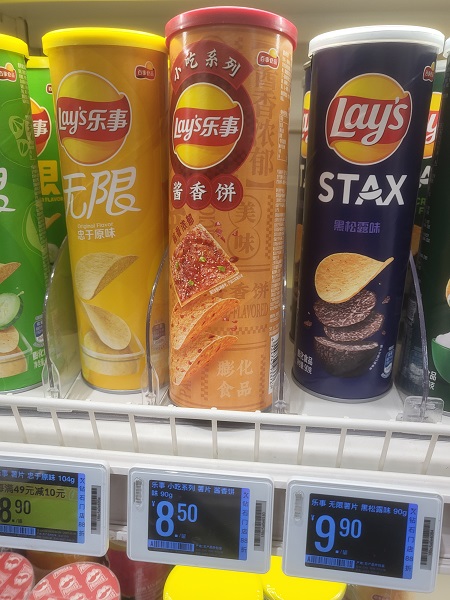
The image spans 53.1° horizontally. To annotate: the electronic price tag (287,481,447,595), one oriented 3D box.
[{"bbox_3d":[0.078,0.134,0.262,0.085,0.058,0.012,3,5,6],"label":"electronic price tag"}]

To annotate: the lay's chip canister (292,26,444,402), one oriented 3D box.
[{"bbox_3d":[0.092,-0.050,0.318,0.079,0.234,0.079,6,18,15],"label":"lay's chip canister"}]

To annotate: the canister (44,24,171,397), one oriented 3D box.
[{"bbox_3d":[-0.074,-0.054,0.327,0.079,0.234,0.079,1,18,4],"label":"canister"}]

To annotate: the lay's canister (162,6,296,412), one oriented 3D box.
[{"bbox_3d":[0.001,-0.047,0.298,0.079,0.234,0.079,1,12,0],"label":"lay's canister"}]

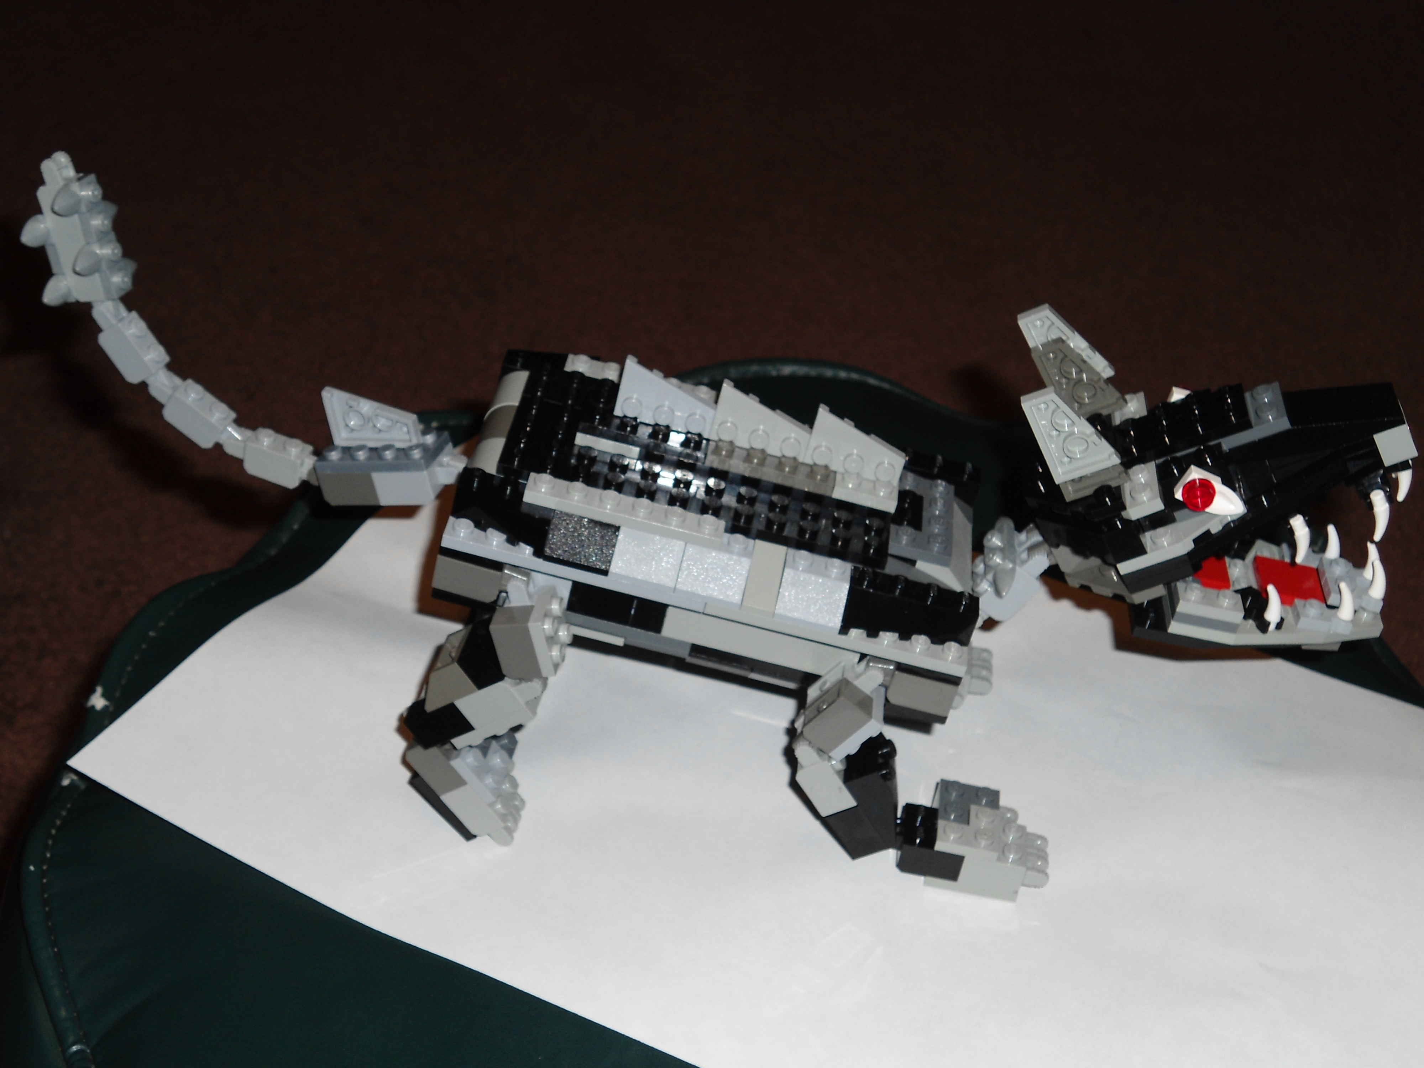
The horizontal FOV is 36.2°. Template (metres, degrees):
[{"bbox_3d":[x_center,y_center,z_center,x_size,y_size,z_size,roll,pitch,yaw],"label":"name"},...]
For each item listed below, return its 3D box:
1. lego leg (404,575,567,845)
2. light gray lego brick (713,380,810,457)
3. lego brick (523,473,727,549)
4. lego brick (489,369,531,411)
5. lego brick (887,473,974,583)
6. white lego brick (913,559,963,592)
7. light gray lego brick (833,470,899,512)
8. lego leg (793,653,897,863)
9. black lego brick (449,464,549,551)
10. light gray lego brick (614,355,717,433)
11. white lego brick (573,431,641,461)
[{"bbox_3d":[-0.055,0.040,0.554,0.042,0.087,0.024,6,34,4],"label":"lego leg"},{"bbox_3d":[0.013,-0.028,0.534,0.024,0.016,0.005,14,34,-2],"label":"light gray lego brick"},{"bbox_3d":[-0.021,-0.006,0.518,0.048,0.005,0.008,14,34,-2],"label":"lego brick"},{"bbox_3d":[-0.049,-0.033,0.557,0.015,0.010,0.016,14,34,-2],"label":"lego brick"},{"bbox_3d":[0.055,-0.001,0.544,0.024,0.009,0.035,14,34,-2],"label":"lego brick"},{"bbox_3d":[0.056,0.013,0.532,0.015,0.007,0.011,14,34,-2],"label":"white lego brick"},{"bbox_3d":[0.038,-0.011,0.536,0.016,0.005,0.008,14,34,-2],"label":"light gray lego brick"},{"bbox_3d":[0.035,0.054,0.546,0.029,0.060,0.016,5,34,4],"label":"lego leg"},{"bbox_3d":[-0.049,-0.006,0.518,0.024,0.011,0.016,14,34,-2],"label":"black lego brick"},{"bbox_3d":[-0.011,-0.033,0.534,0.024,0.016,0.005,14,34,-2],"label":"light gray lego brick"},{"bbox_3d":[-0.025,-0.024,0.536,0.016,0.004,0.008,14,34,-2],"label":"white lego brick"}]

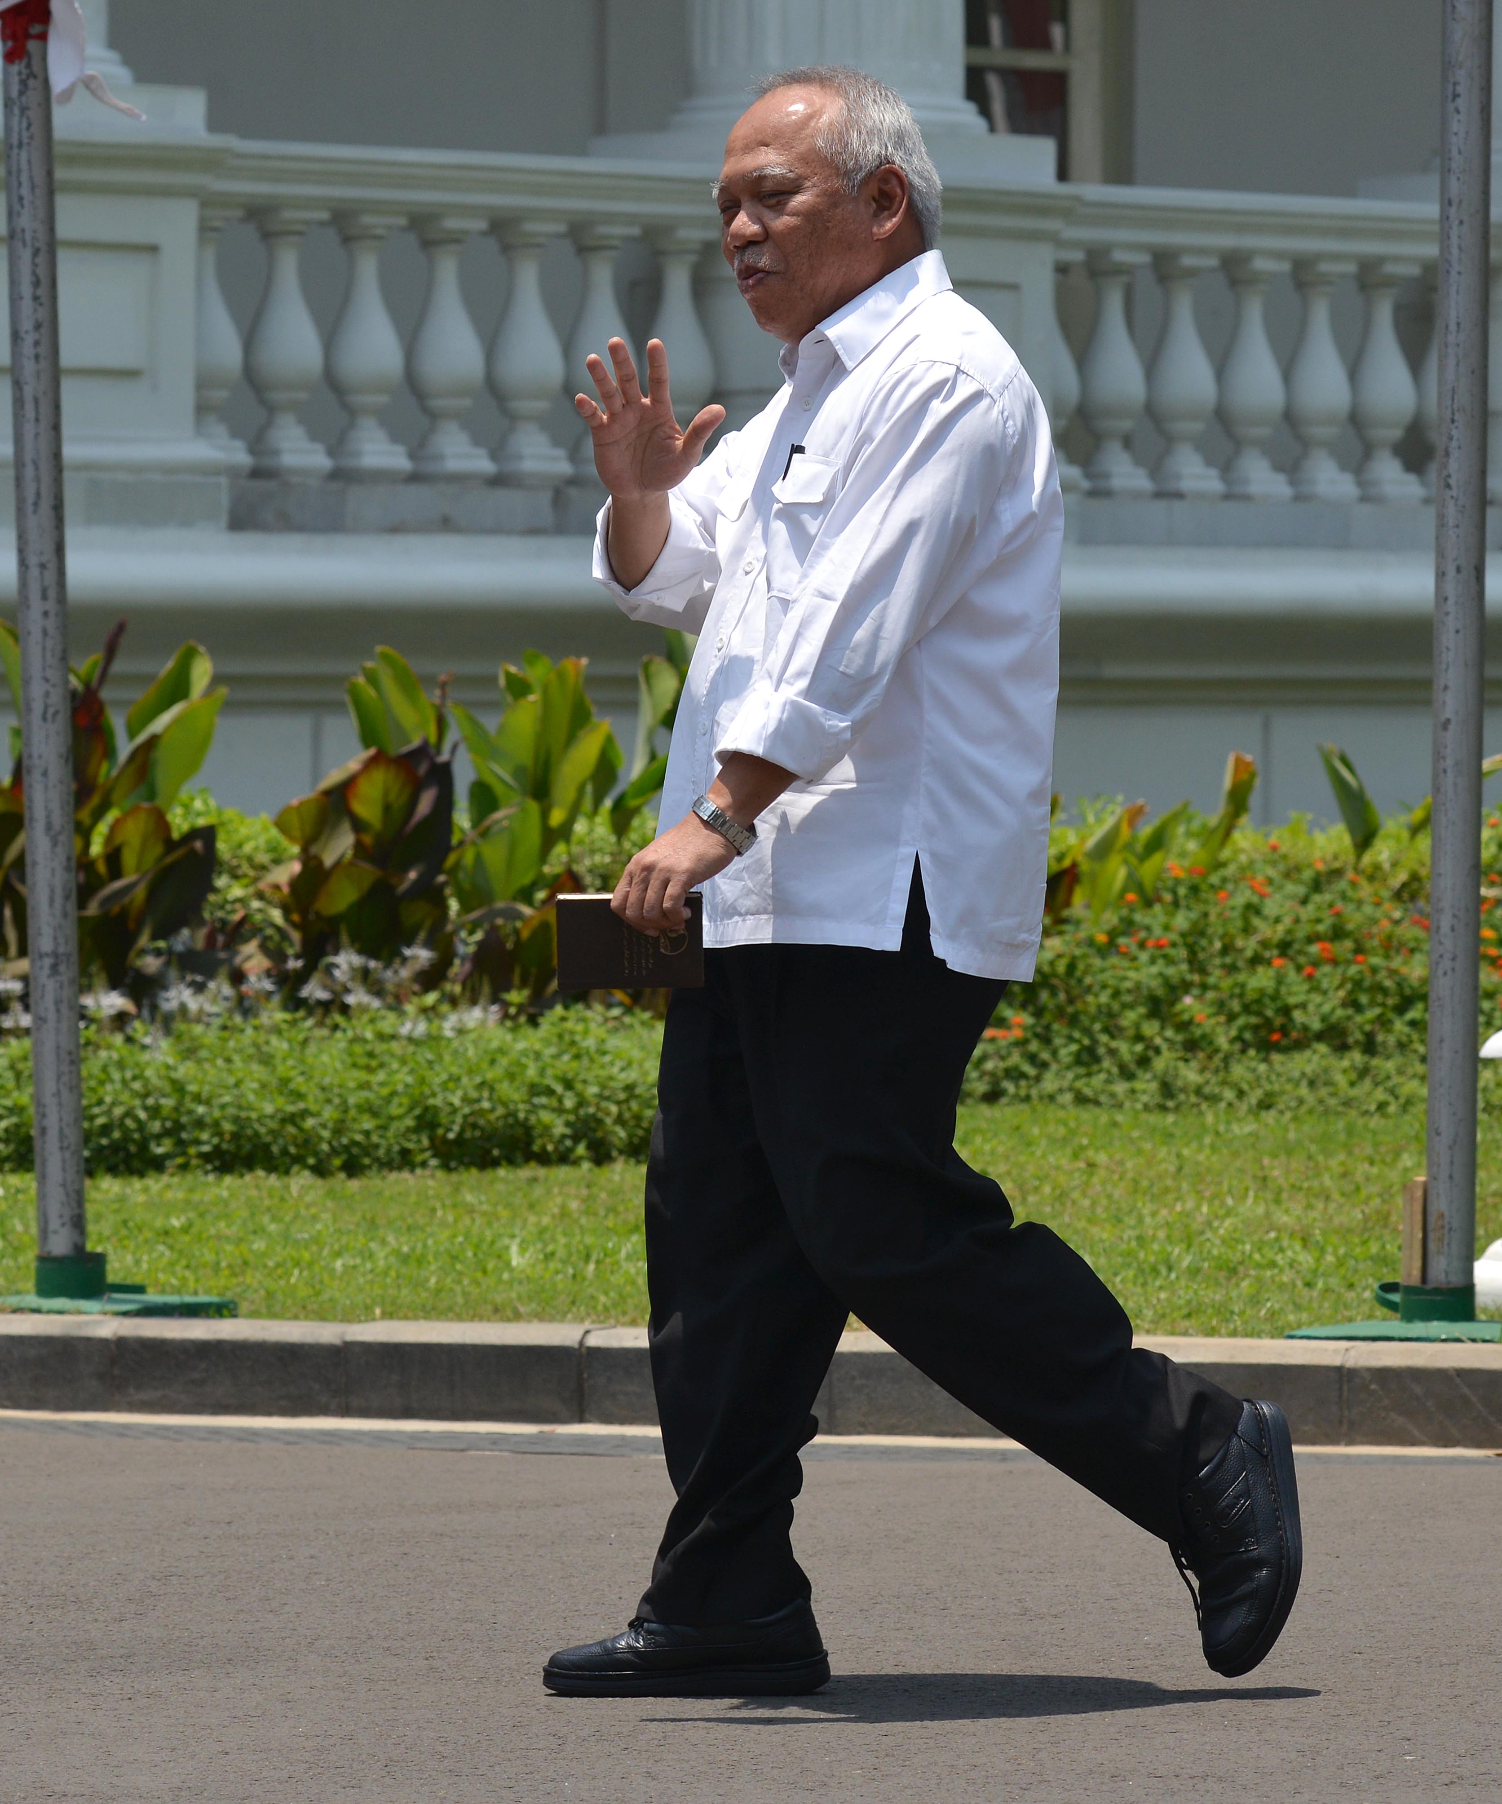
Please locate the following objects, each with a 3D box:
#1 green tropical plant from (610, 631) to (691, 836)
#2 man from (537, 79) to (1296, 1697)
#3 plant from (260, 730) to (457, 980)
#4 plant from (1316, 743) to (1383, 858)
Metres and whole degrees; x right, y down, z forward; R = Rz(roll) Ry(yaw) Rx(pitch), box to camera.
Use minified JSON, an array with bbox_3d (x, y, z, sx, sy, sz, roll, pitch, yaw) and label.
[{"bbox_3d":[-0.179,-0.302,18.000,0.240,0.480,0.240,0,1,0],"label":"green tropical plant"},{"bbox_3d":[0.171,-0.022,9.050,0.740,1.630,0.540,-1,2,-20],"label":"man"},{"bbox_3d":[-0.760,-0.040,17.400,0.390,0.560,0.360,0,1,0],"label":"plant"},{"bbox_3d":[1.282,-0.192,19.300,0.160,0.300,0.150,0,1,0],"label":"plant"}]

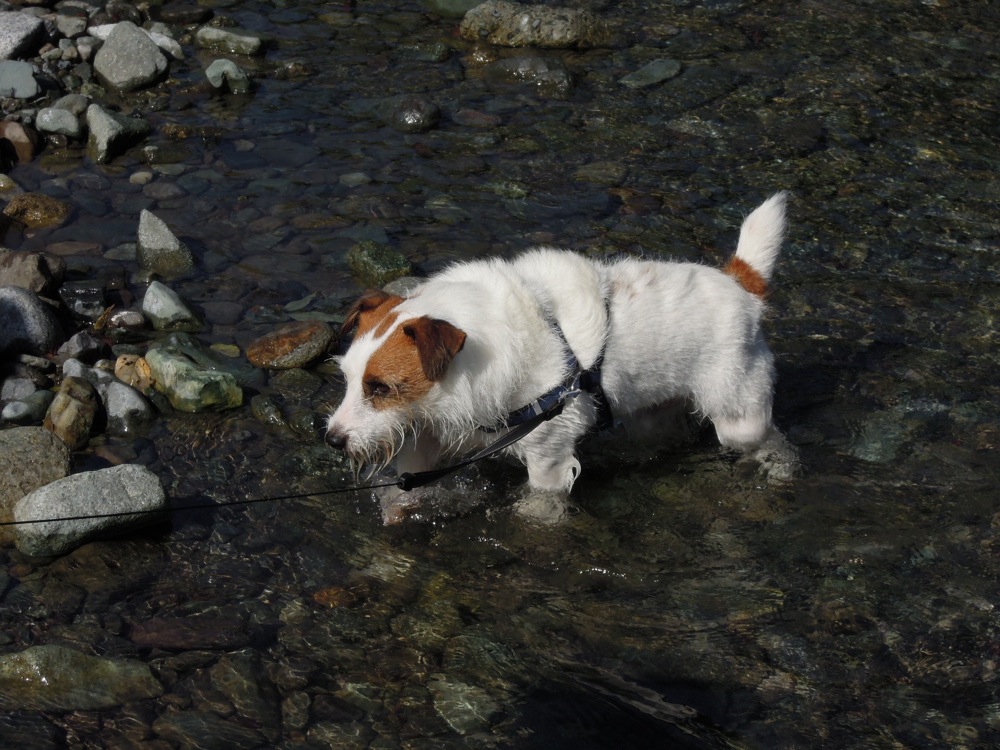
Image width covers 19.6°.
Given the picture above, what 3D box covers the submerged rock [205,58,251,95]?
[{"bbox_3d":[-0.419,-0.459,4.446,0.070,0.052,0.055,0,26,0],"label":"submerged rock"}]

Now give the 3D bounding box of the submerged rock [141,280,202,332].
[{"bbox_3d":[-0.417,-0.087,3.671,0.077,0.062,0.062,4,26,9],"label":"submerged rock"}]

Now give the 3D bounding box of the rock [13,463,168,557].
[{"bbox_3d":[-0.449,0.147,3.167,0.168,0.078,0.098,-9,27,-18],"label":"rock"}]

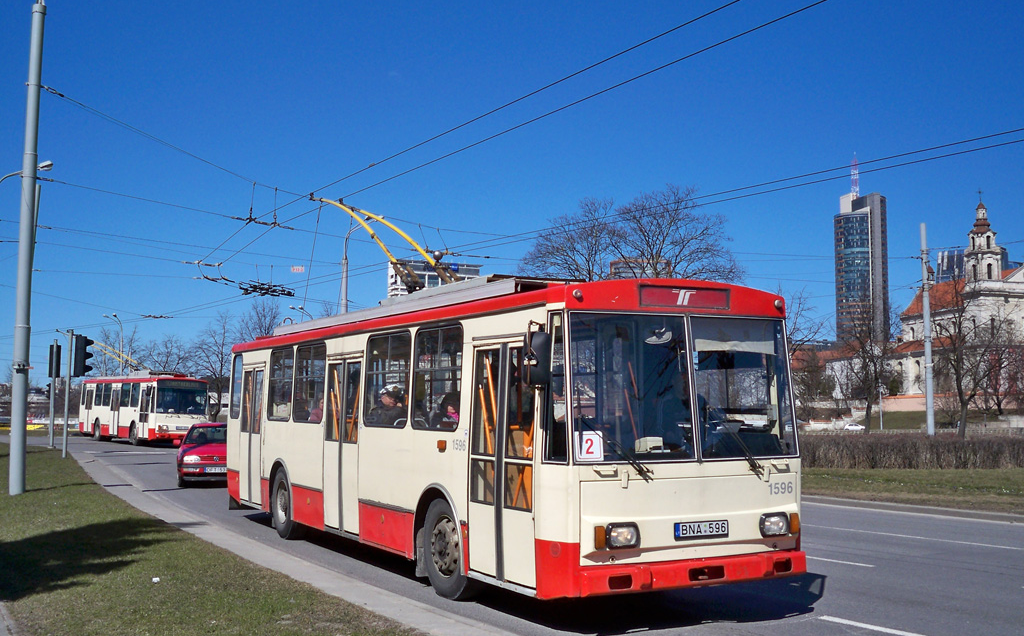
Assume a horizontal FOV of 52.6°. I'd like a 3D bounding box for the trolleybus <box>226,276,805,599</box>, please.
[{"bbox_3d":[-1.138,1.428,13.958,2.500,3.400,11.350,3,-5,-29],"label":"trolleybus"}]

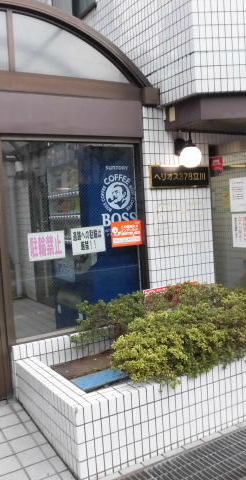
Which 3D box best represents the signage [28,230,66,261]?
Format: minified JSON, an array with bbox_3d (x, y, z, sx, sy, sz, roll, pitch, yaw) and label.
[{"bbox_3d":[-0.586,0.047,3.445,0.292,0.211,0.015,-6,5,-29],"label":"signage"}]

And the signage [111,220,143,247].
[{"bbox_3d":[0.037,-0.053,3.793,0.292,0.211,0.015,-6,5,-29],"label":"signage"}]

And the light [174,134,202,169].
[{"bbox_3d":[0.559,-0.767,3.845,0.190,0.300,0.270,-6,5,-29],"label":"light"}]

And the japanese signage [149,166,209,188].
[{"bbox_3d":[0.514,-0.559,3.975,0.660,0.200,0.030,-6,5,-29],"label":"japanese signage"}]

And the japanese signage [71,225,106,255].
[{"bbox_3d":[-0.276,0.004,3.618,0.292,0.211,0.015,-6,5,-29],"label":"japanese signage"}]

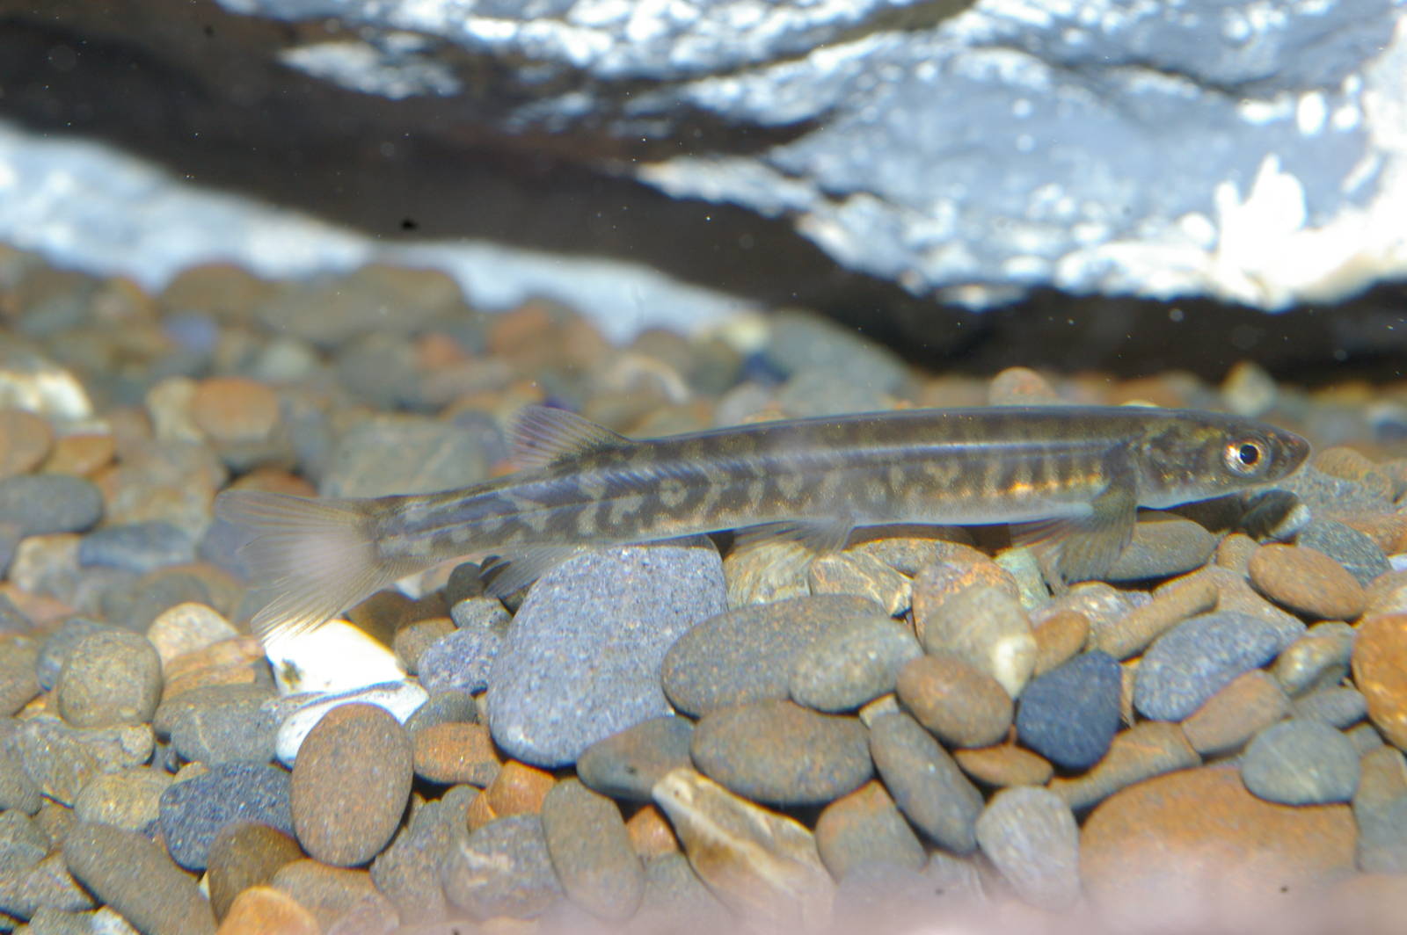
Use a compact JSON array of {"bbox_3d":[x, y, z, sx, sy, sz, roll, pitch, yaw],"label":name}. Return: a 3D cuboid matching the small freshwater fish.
[{"bbox_3d":[0.005,0.003,0.264,0.090,0.018,0.016,-5,14,-5],"label":"small freshwater fish"}]

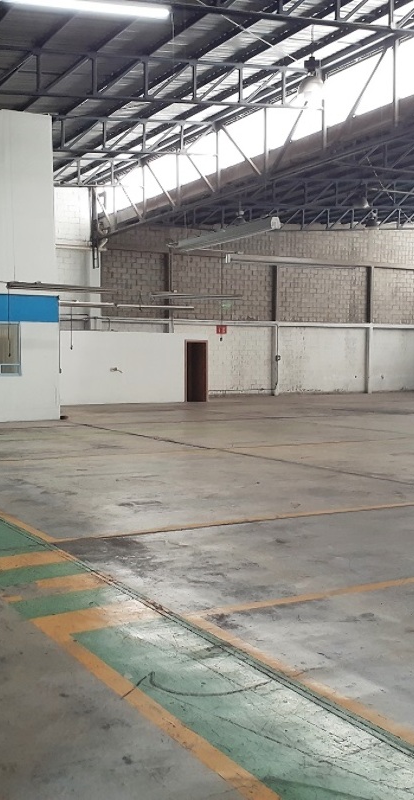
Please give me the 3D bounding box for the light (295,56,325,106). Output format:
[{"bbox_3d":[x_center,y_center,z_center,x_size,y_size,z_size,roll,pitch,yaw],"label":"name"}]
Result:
[{"bbox_3d":[1.565,-4.808,12.381,0.430,0.600,0.430,0,3,0],"label":"light"}]

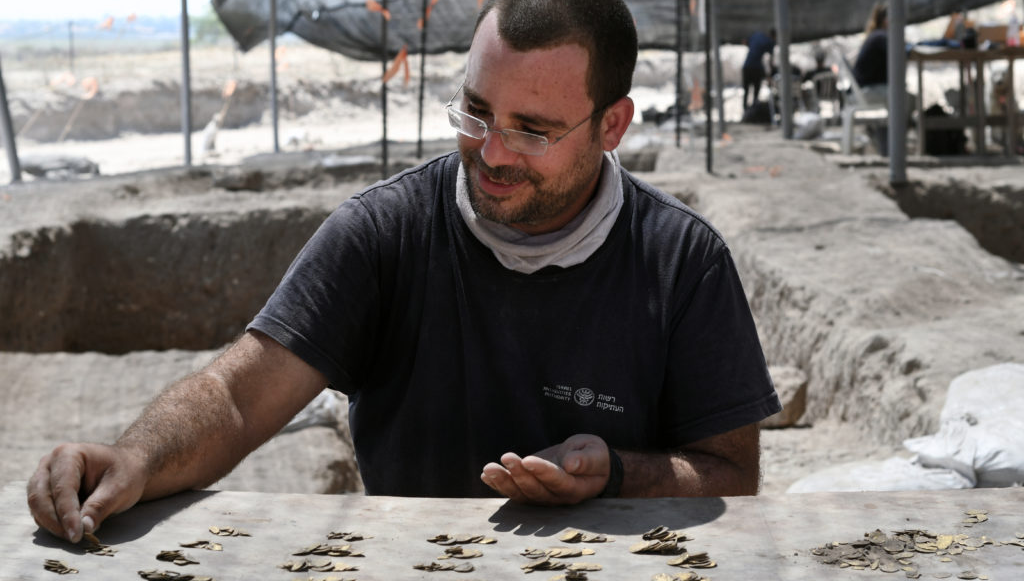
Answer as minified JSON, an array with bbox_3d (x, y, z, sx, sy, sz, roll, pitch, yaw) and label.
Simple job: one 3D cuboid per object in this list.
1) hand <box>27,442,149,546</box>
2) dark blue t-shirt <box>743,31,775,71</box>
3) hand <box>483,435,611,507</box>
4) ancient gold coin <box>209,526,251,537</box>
[{"bbox_3d":[-0.387,0.183,1.950,0.092,0.088,0.130,6,9,40],"label":"hand"},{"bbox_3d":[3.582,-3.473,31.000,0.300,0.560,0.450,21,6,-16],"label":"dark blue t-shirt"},{"bbox_3d":[0.032,0.172,2.050,0.135,0.068,0.095,-4,8,-30],"label":"hand"},{"bbox_3d":[-0.255,0.217,1.925,0.037,0.008,0.020,0,7,0],"label":"ancient gold coin"}]

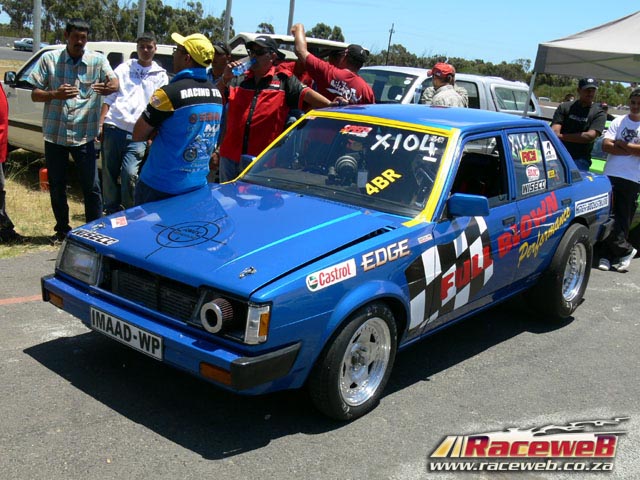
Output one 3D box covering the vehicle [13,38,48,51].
[{"bbox_3d":[-32.714,-22.173,84.000,4.300,1.400,1.680,0,14,-24],"label":"vehicle"}]

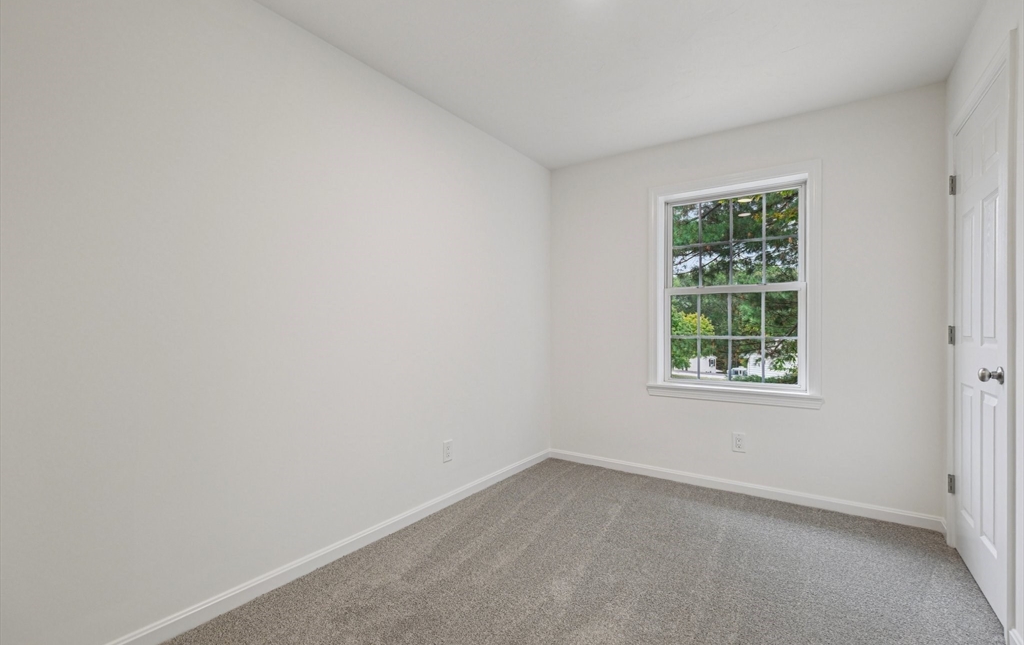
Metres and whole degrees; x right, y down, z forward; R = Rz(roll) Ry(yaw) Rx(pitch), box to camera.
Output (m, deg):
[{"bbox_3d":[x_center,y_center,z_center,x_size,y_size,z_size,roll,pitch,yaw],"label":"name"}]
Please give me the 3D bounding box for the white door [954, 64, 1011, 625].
[{"bbox_3d":[1.989,0.091,1.806,0.050,2.030,0.700,0,0,36],"label":"white door"}]

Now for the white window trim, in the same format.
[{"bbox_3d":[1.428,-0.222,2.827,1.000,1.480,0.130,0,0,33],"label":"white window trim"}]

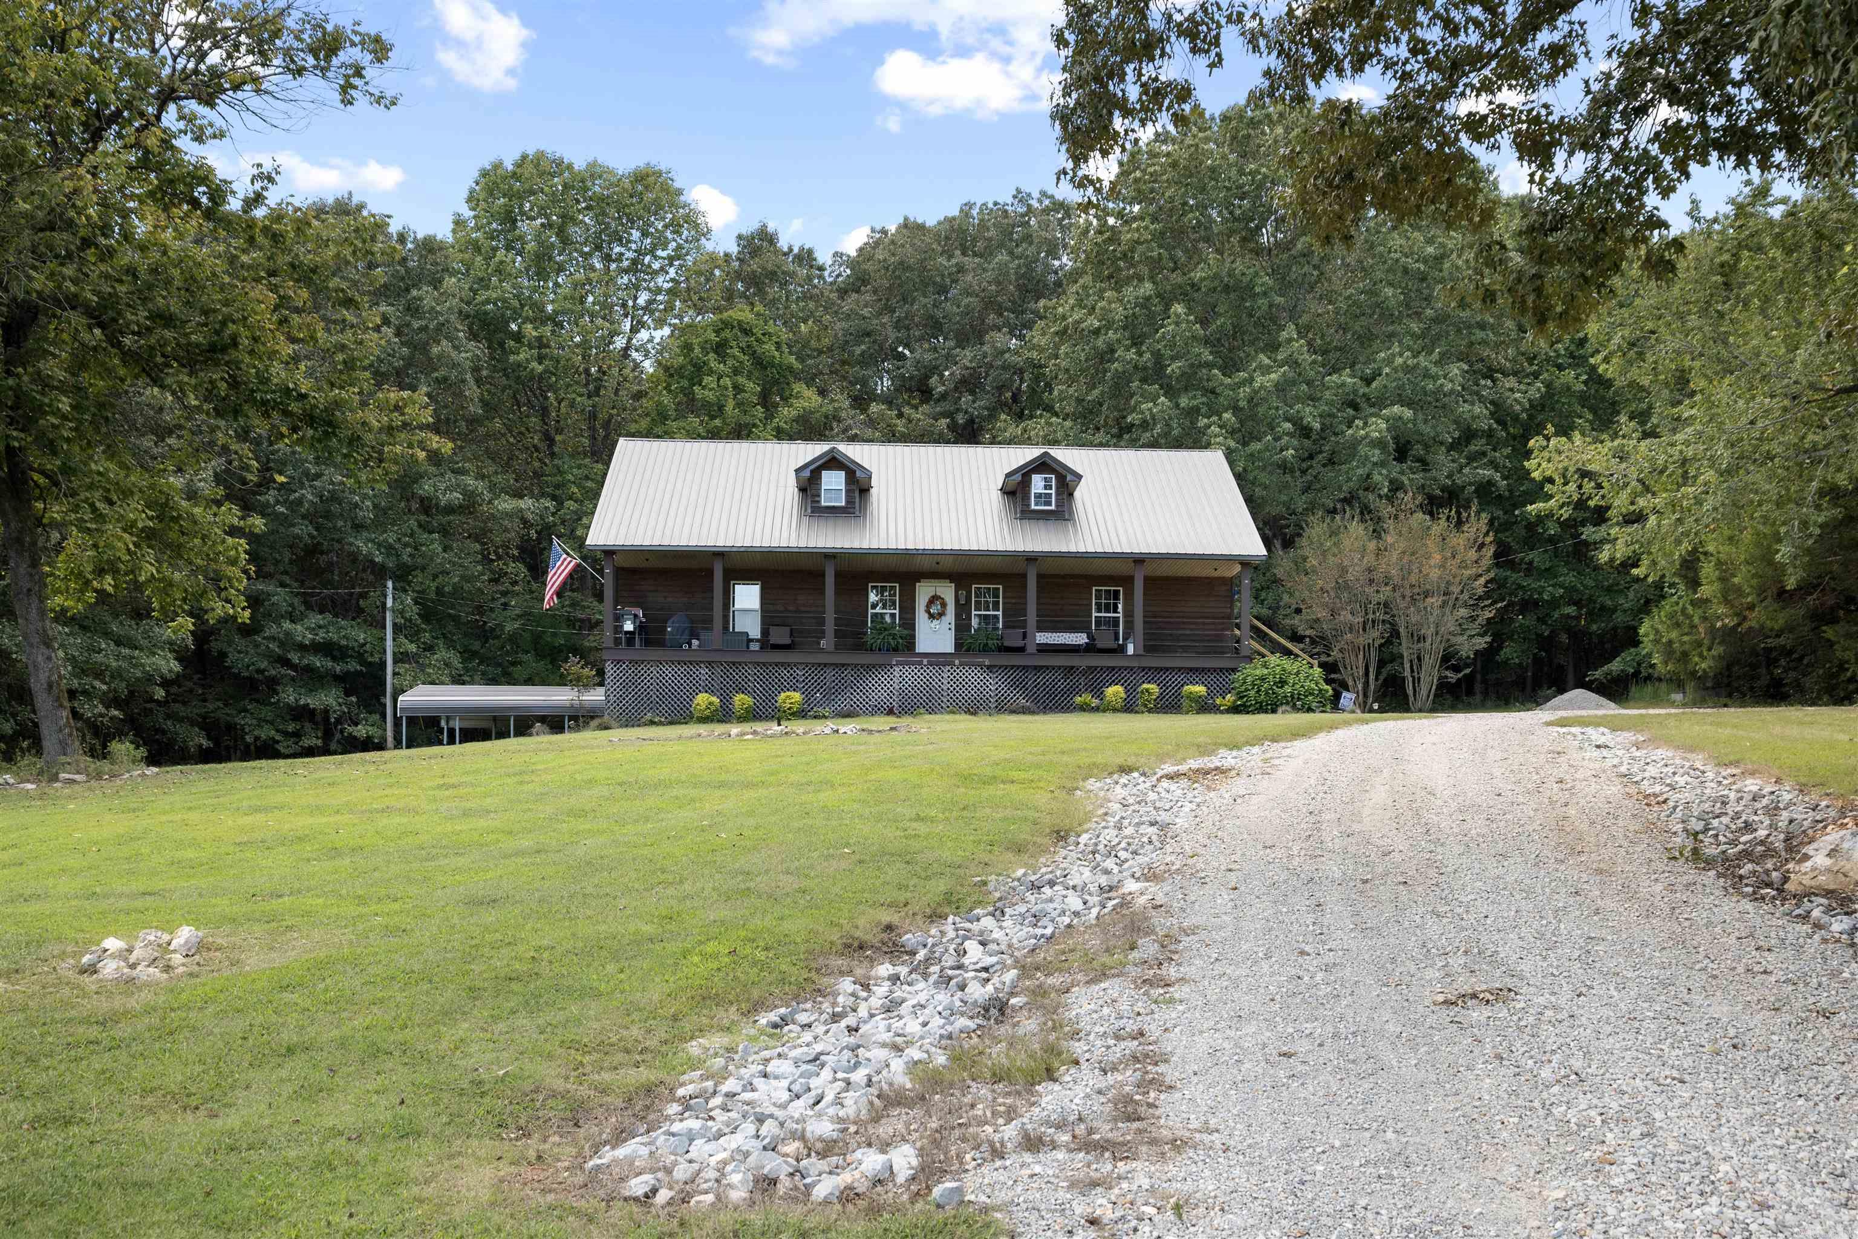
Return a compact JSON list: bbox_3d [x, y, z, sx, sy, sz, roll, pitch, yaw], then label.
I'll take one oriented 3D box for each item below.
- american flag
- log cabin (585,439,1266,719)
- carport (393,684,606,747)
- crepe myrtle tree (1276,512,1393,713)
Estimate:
[{"bbox_3d":[-9.180,-1.161,45.150,0.950,1.800,0.400,1,-4,-2],"label":"american flag"},{"bbox_3d":[-0.298,-1.110,51.250,17.100,7.809,11.700,1,-4,-2],"label":"log cabin"},{"bbox_3d":[-11.861,3.172,53.920,6.400,2.400,6.000,1,-4,-2],"label":"carport"},{"bbox_3d":[11.119,-0.179,49.500,3.200,5.500,3.200,1,-4,-2],"label":"crepe myrtle tree"}]

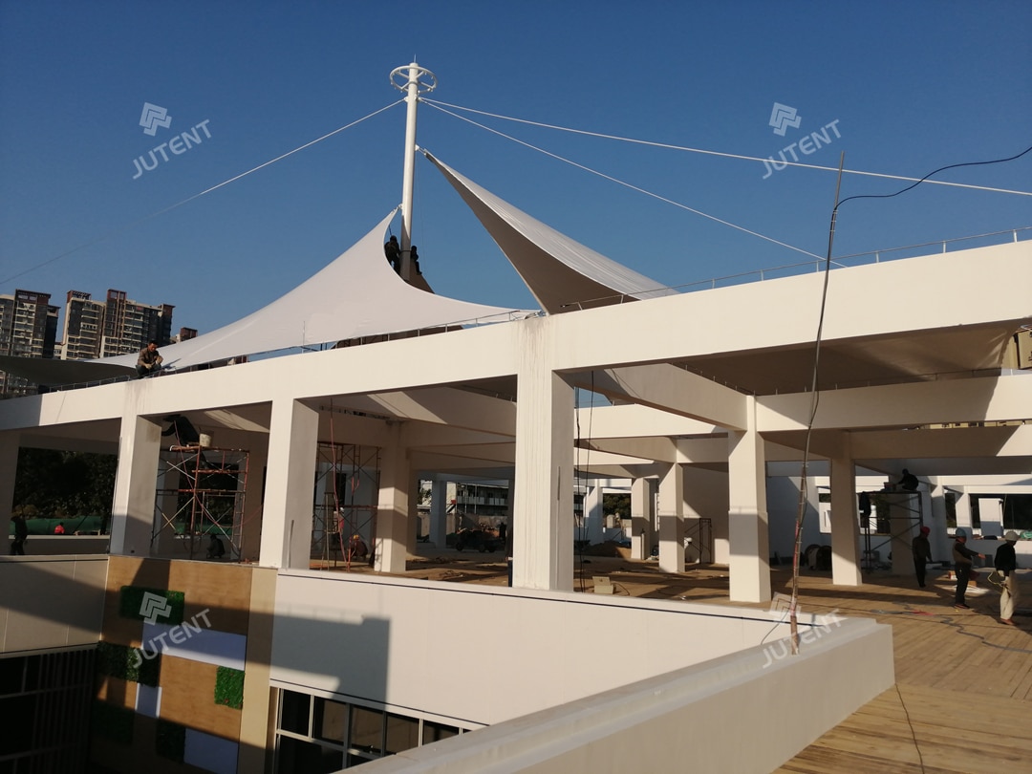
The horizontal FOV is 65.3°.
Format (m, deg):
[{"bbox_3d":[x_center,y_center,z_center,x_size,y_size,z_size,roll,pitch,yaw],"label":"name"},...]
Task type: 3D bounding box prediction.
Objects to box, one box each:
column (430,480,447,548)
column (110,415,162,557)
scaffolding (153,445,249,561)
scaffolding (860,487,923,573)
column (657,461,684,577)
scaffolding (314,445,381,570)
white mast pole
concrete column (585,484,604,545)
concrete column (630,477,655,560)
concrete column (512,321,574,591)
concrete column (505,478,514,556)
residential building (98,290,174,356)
[{"bbox_3d":[-4.318,7.113,45.074,0.634,3.838,0.634,-6,-12,36],"label":"column"},{"bbox_3d":[-8.813,2.361,18.620,0.632,3.305,0.632,-6,-12,36],"label":"column"},{"bbox_3d":[-7.482,2.982,18.792,1.800,3.000,1.300,-6,-12,36],"label":"scaffolding"},{"bbox_3d":[14.109,5.500,30.070,1.930,3.090,1.200,-6,-12,36],"label":"scaffolding"},{"bbox_3d":[5.443,4.510,28.028,0.634,3.838,0.634,-6,-12,36],"label":"column"},{"bbox_3d":[-5.548,3.974,26.311,1.930,3.880,1.320,-6,-12,36],"label":"scaffolding"},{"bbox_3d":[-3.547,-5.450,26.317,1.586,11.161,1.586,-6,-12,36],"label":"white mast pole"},{"bbox_3d":[4.812,7.888,48.348,0.634,3.838,0.634,-6,-12,36],"label":"concrete column"},{"bbox_3d":[6.014,6.392,38.768,0.656,3.823,0.656,-6,-12,36],"label":"concrete column"},{"bbox_3d":[0.423,1.306,11.740,0.634,4.545,0.634,-6,-12,36],"label":"concrete column"},{"bbox_3d":[0.015,6.694,41.919,0.634,3.838,0.634,-6,-12,36],"label":"concrete column"},{"bbox_3d":[-174.564,11.923,357.402,15.000,102.728,31.000,-6,-12,36],"label":"residential building"}]

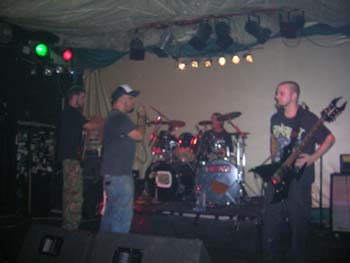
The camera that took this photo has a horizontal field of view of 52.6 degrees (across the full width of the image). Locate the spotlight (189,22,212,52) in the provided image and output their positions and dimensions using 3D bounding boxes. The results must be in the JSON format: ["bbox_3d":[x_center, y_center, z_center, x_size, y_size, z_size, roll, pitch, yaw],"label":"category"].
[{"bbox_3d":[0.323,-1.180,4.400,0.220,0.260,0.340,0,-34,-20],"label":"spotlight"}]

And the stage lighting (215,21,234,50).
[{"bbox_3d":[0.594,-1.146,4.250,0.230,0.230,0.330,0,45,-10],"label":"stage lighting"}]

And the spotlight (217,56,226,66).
[{"bbox_3d":[0.673,-0.975,4.983,0.130,0.130,0.150,0,7,15],"label":"spotlight"}]

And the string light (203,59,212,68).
[{"bbox_3d":[0.459,-0.960,5.000,0.130,0.130,0.150,0,18,-3],"label":"string light"}]

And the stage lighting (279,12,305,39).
[{"bbox_3d":[1.327,-1.218,4.050,0.250,0.250,0.310,0,27,28],"label":"stage lighting"}]

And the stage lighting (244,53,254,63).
[{"bbox_3d":[1.008,-0.975,4.783,0.130,0.130,0.150,0,7,15],"label":"stage lighting"}]

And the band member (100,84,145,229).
[{"bbox_3d":[-0.525,0.410,3.550,0.500,1.770,0.550,0,0,-5],"label":"band member"}]

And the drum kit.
[{"bbox_3d":[0.330,0.330,5.000,1.650,1.280,1.200,0,0,22],"label":"drum kit"}]

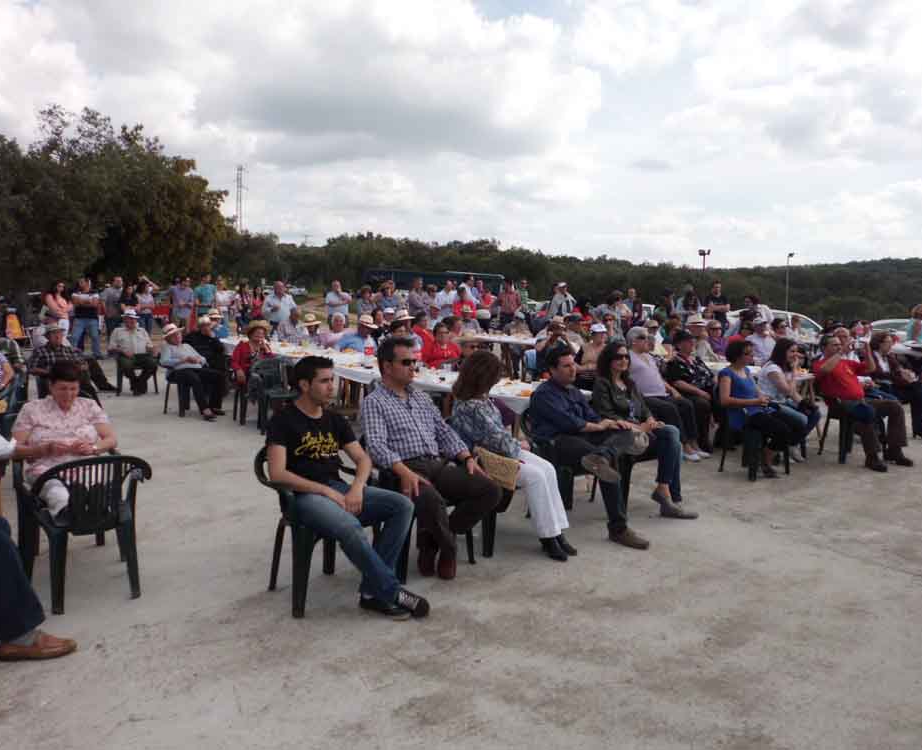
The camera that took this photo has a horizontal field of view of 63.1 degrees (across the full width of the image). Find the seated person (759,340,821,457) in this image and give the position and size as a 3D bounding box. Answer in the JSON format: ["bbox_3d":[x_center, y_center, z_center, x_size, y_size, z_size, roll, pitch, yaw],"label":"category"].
[{"bbox_3d":[3.346,0.256,7.650,0.460,1.220,0.700,-4,8,-37],"label":"seated person"}]

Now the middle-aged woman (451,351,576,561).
[{"bbox_3d":[0.345,0.489,4.803,0.820,1.240,0.500,6,9,37],"label":"middle-aged woman"}]

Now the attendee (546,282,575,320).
[{"bbox_3d":[2.314,-1.253,17.466,0.560,1.740,0.420,0,6,-9],"label":"attendee"}]

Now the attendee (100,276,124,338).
[{"bbox_3d":[-7.910,-1.321,17.000,0.500,1.770,0.360,-3,8,-30],"label":"attendee"}]

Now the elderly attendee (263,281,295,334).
[{"bbox_3d":[-3.069,-0.710,12.700,0.580,1.730,0.380,-1,7,-16],"label":"elderly attendee"}]

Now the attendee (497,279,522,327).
[{"bbox_3d":[0.991,-1.090,15.480,0.520,1.760,0.330,-1,7,-11],"label":"attendee"}]

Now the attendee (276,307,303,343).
[{"bbox_3d":[-2.865,-0.485,12.620,0.530,1.280,0.720,-2,7,-30],"label":"attendee"}]

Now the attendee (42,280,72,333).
[{"bbox_3d":[-6.793,-0.741,12.661,0.460,1.650,0.340,-5,9,-40],"label":"attendee"}]

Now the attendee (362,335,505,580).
[{"bbox_3d":[-0.155,0.475,4.419,0.680,1.350,0.740,-5,9,-38],"label":"attendee"}]

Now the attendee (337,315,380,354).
[{"bbox_3d":[-1.338,-0.156,10.100,0.550,1.290,0.750,-3,8,-30],"label":"attendee"}]

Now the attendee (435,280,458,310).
[{"bbox_3d":[-0.308,-1.272,17.162,0.520,1.720,0.360,-1,7,-20],"label":"attendee"}]

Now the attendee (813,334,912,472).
[{"bbox_3d":[4.046,0.245,7.569,0.600,1.260,0.880,-2,7,-29],"label":"attendee"}]

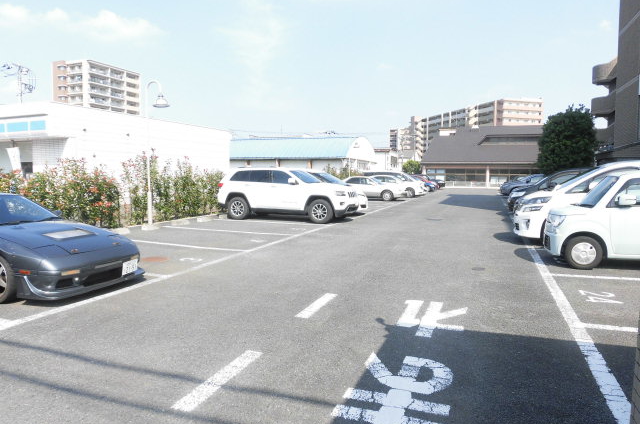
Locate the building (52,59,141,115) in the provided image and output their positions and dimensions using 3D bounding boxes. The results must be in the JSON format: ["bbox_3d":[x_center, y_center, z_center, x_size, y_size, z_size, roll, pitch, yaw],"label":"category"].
[{"bbox_3d":[-69.554,-27.853,140.565,13.300,33.600,21.000,2,5,21],"label":"building"}]

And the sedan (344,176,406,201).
[{"bbox_3d":[2.924,-1.430,26.691,4.600,1.420,1.740,2,5,21],"label":"sedan"}]

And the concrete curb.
[{"bbox_3d":[-4.569,0.275,13.915,0.160,0.140,5.600,2,5,21],"label":"concrete curb"}]

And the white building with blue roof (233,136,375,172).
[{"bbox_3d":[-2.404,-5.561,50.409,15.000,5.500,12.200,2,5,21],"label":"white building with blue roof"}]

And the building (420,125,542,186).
[{"bbox_3d":[23.039,-7.008,56.645,17.500,7.600,15.000,2,5,21],"label":"building"}]

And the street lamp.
[{"bbox_3d":[-4.767,-1.699,13.051,0.820,4.220,0.480,2,5,21],"label":"street lamp"}]

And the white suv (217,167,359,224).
[{"bbox_3d":[-1.078,-0.639,15.260,4.820,1.770,1.940,2,5,21],"label":"white suv"}]

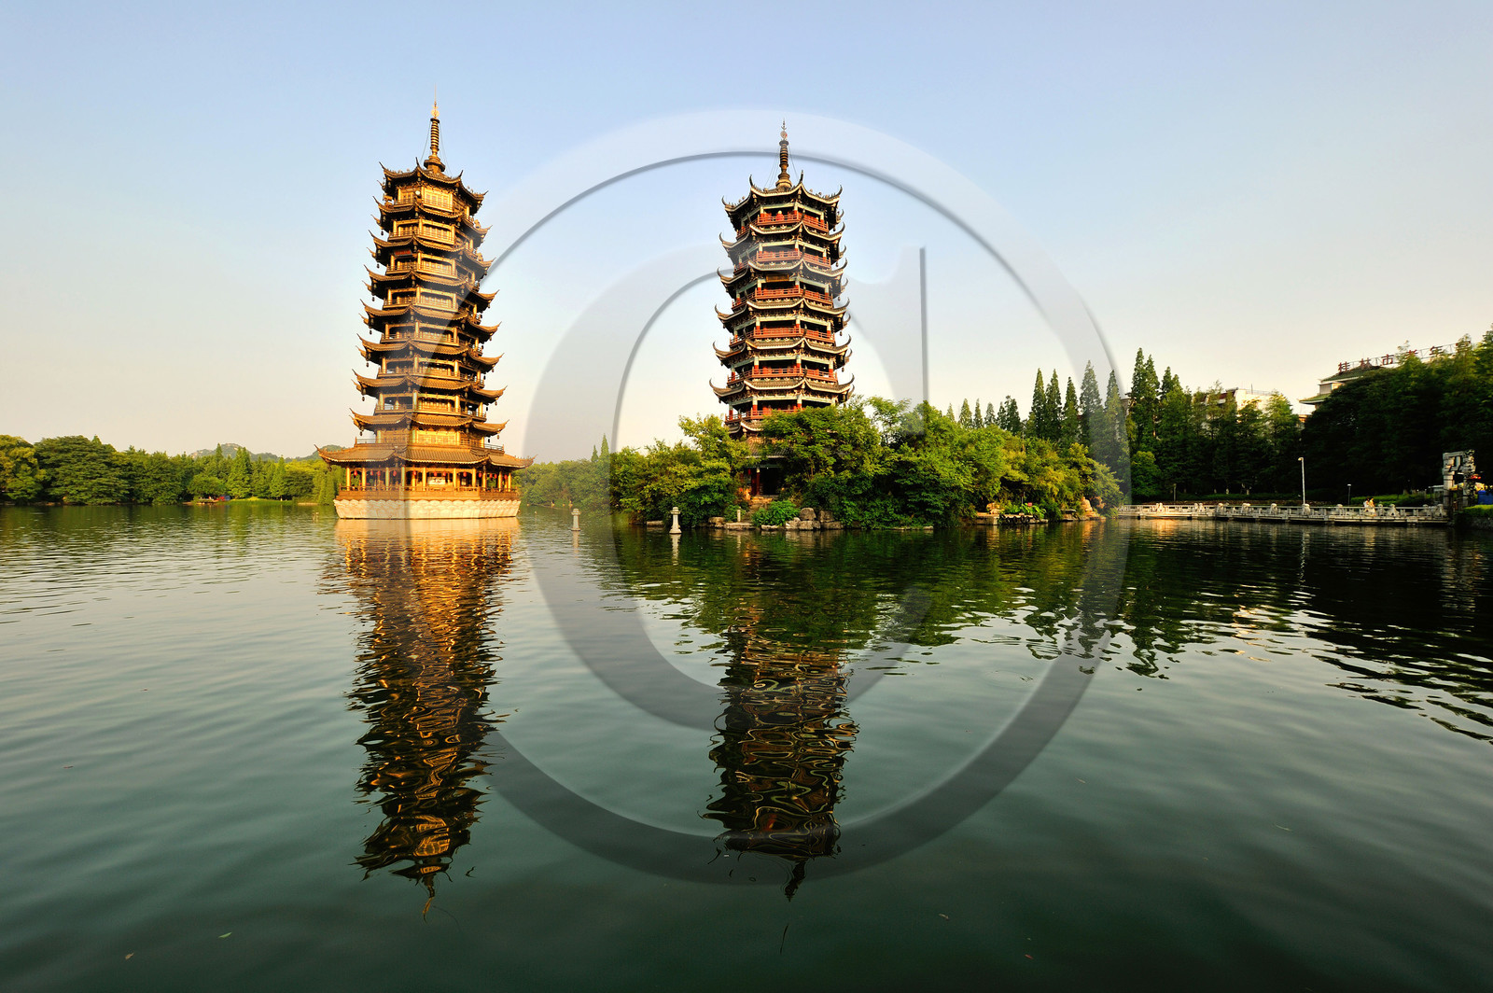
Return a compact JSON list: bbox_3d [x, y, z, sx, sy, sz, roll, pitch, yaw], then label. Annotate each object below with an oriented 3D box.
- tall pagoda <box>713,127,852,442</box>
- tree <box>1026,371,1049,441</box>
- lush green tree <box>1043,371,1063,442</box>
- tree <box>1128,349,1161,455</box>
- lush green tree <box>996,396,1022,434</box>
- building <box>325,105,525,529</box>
[{"bbox_3d":[3.500,-17.000,53.300,16.300,34.800,16.300,0,0,9],"label":"tall pagoda"},{"bbox_3d":[46.250,-10.270,92.000,3.400,19.420,3.400,0,0,0],"label":"tree"},{"bbox_3d":[48.750,-10.270,92.000,3.100,19.420,3.100,0,0,0],"label":"lush green tree"},{"bbox_3d":[53.200,-9.900,78.000,4.800,19.900,4.800,0,0,0],"label":"tree"},{"bbox_3d":[50.790,-10.020,112.000,4.600,18.690,4.600,0,0,0],"label":"lush green tree"},{"bbox_3d":[-31.300,-18.600,57.500,18.000,41.200,18.000,0,0,9],"label":"building"}]

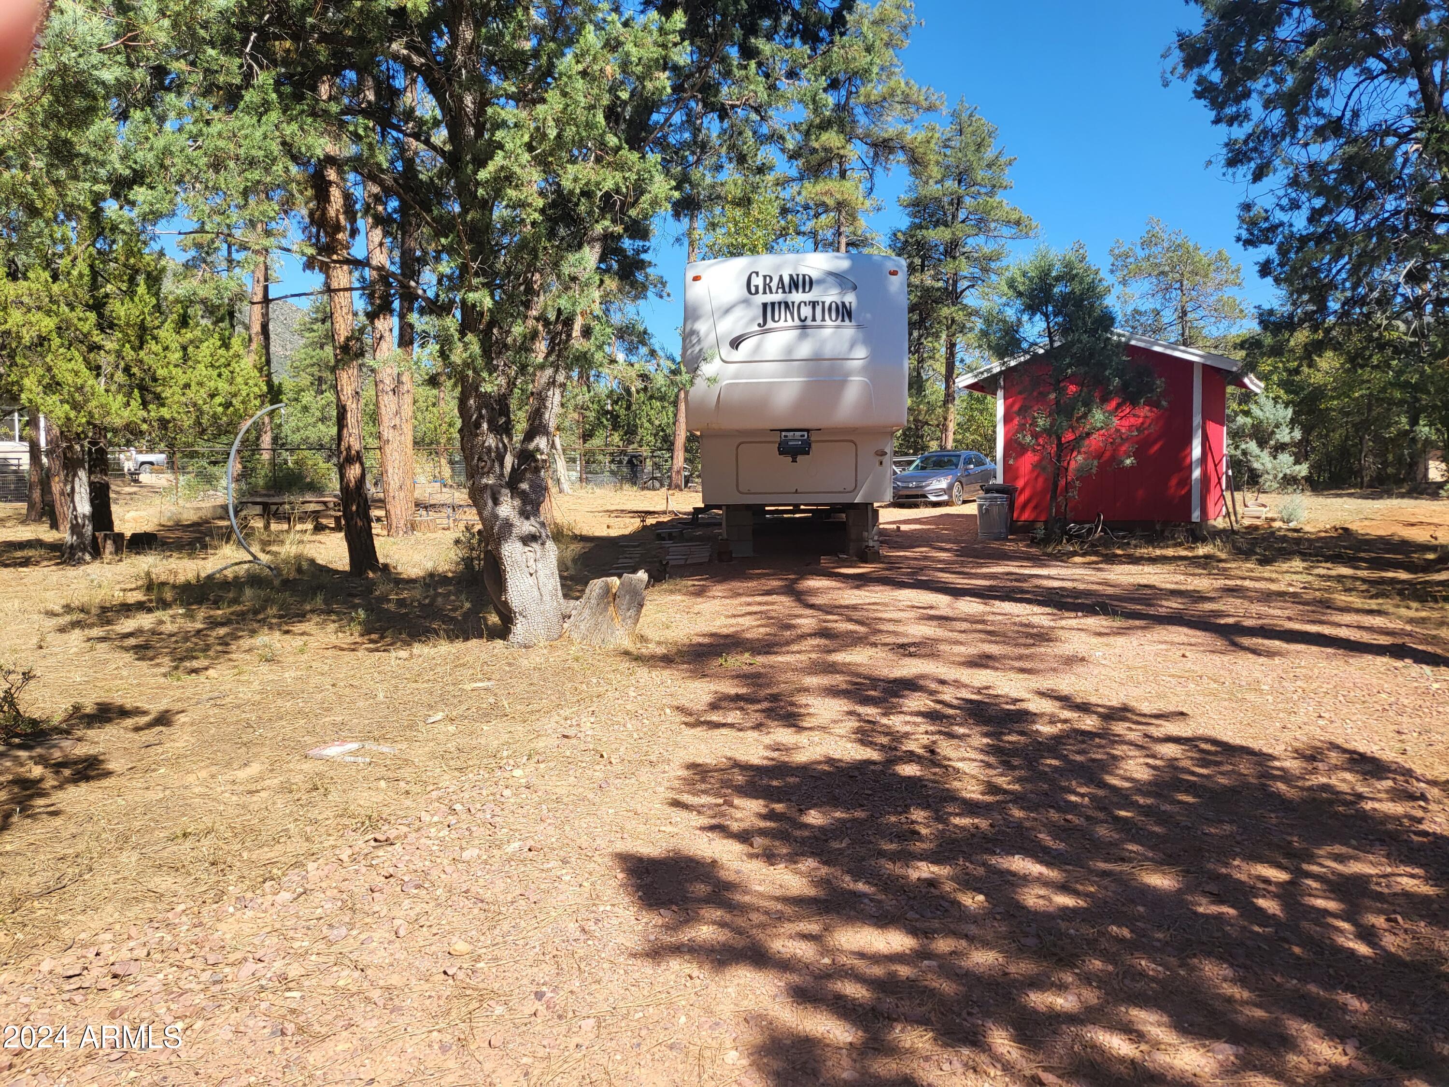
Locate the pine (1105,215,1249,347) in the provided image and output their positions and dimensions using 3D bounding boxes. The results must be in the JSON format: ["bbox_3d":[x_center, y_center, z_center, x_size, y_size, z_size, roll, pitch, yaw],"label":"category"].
[{"bbox_3d":[16.190,-6.859,38.727,4.900,9.800,4.800,-1,3,0],"label":"pine"}]

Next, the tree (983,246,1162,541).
[{"bbox_3d":[5.028,-2.188,15.780,2.550,4.300,2.400,-1,3,0],"label":"tree"}]

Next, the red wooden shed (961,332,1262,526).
[{"bbox_3d":[6.647,-1.888,18.442,4.058,3.108,4.369,1,4,30],"label":"red wooden shed"}]

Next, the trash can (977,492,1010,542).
[{"bbox_3d":[4.023,-0.422,16.280,0.500,0.710,0.500,-1,3,0],"label":"trash can"}]

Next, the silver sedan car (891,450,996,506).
[{"bbox_3d":[6.410,-1.890,31.300,1.850,1.465,4.890,2,4,34],"label":"silver sedan car"}]

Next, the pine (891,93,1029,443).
[{"bbox_3d":[9.666,-10.307,44.551,5.700,16.100,5.600,-1,3,0],"label":"pine"}]

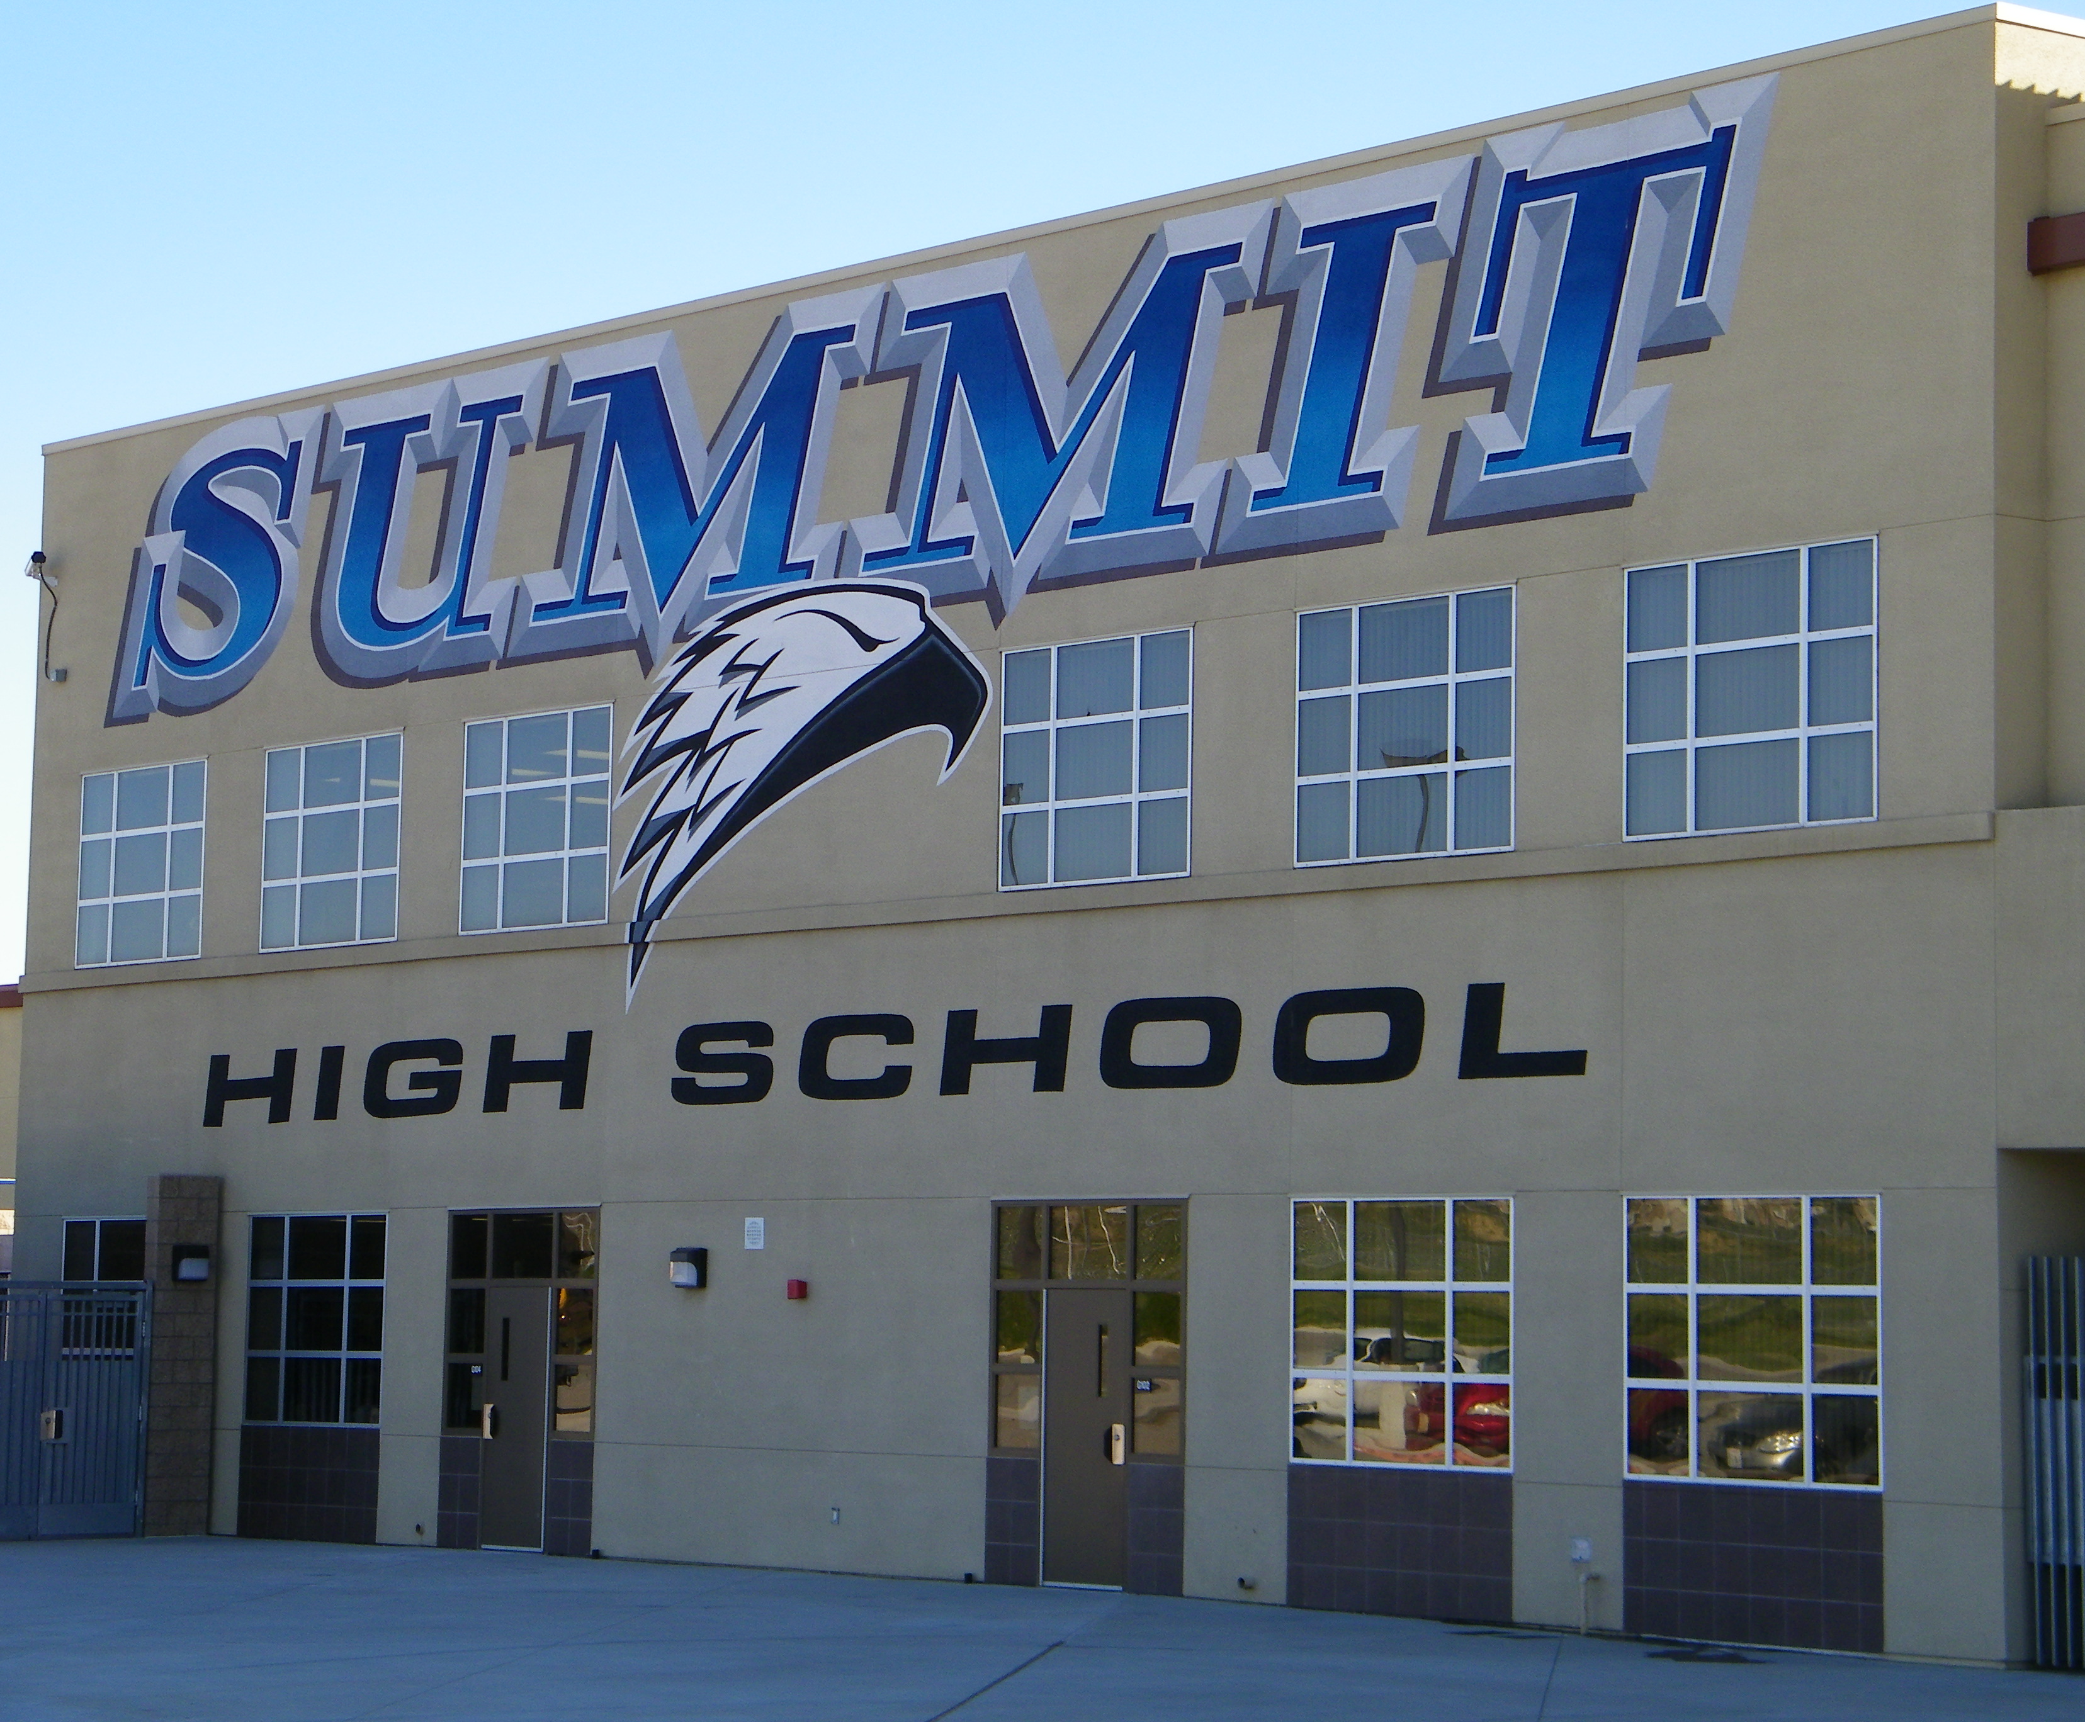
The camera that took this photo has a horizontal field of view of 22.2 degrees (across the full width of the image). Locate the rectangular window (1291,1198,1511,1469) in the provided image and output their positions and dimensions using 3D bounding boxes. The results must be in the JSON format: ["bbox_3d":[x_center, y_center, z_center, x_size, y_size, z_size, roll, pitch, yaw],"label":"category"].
[{"bbox_3d":[2.441,3.199,35.797,0.100,1.814,2.115,5,-7,-41],"label":"rectangular window"}]

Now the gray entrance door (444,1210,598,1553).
[{"bbox_3d":[-4.245,4.246,43.410,0.120,2.792,2.131,5,-7,-41],"label":"gray entrance door"}]

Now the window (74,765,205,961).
[{"bbox_3d":[-8.185,0.046,48.401,0.100,1.774,2.115,5,-7,-41],"label":"window"}]

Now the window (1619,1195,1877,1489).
[{"bbox_3d":[4.491,3.019,33.451,0.100,1.814,2.115,5,-7,-41],"label":"window"}]

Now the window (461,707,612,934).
[{"bbox_3d":[-4.146,-0.309,43.778,0.100,1.774,2.115,5,-7,-41],"label":"window"}]

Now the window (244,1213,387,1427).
[{"bbox_3d":[-6.238,3.962,45.729,0.100,1.814,2.115,5,-7,-41],"label":"window"}]

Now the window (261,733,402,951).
[{"bbox_3d":[-6.139,-0.134,46.060,0.100,1.774,2.115,5,-7,-41],"label":"window"}]

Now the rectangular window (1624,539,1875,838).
[{"bbox_3d":[4.531,-1.072,33.850,0.100,1.774,2.115,5,-7,-41],"label":"rectangular window"}]

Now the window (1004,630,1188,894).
[{"bbox_3d":[0.411,-0.710,38.564,0.100,1.774,2.115,5,-7,-41],"label":"window"}]

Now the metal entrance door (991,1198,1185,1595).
[{"bbox_3d":[0.346,3.841,38.157,0.120,2.789,2.131,5,-7,-41],"label":"metal entrance door"}]

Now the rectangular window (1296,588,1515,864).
[{"bbox_3d":[2.491,-0.893,36.184,0.100,1.774,2.115,5,-7,-41],"label":"rectangular window"}]

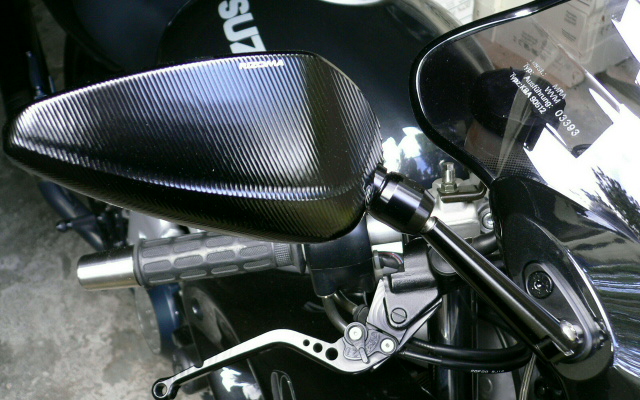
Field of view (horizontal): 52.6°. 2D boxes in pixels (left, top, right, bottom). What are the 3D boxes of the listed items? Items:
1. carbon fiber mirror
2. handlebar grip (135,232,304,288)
[{"bbox_3d":[-0.068,-0.029,0.360,0.200,0.095,0.050,4,29,-4],"label":"carbon fiber mirror"},{"bbox_3d":[-0.080,0.046,0.502,0.137,0.036,0.036,-5,38,11],"label":"handlebar grip"}]

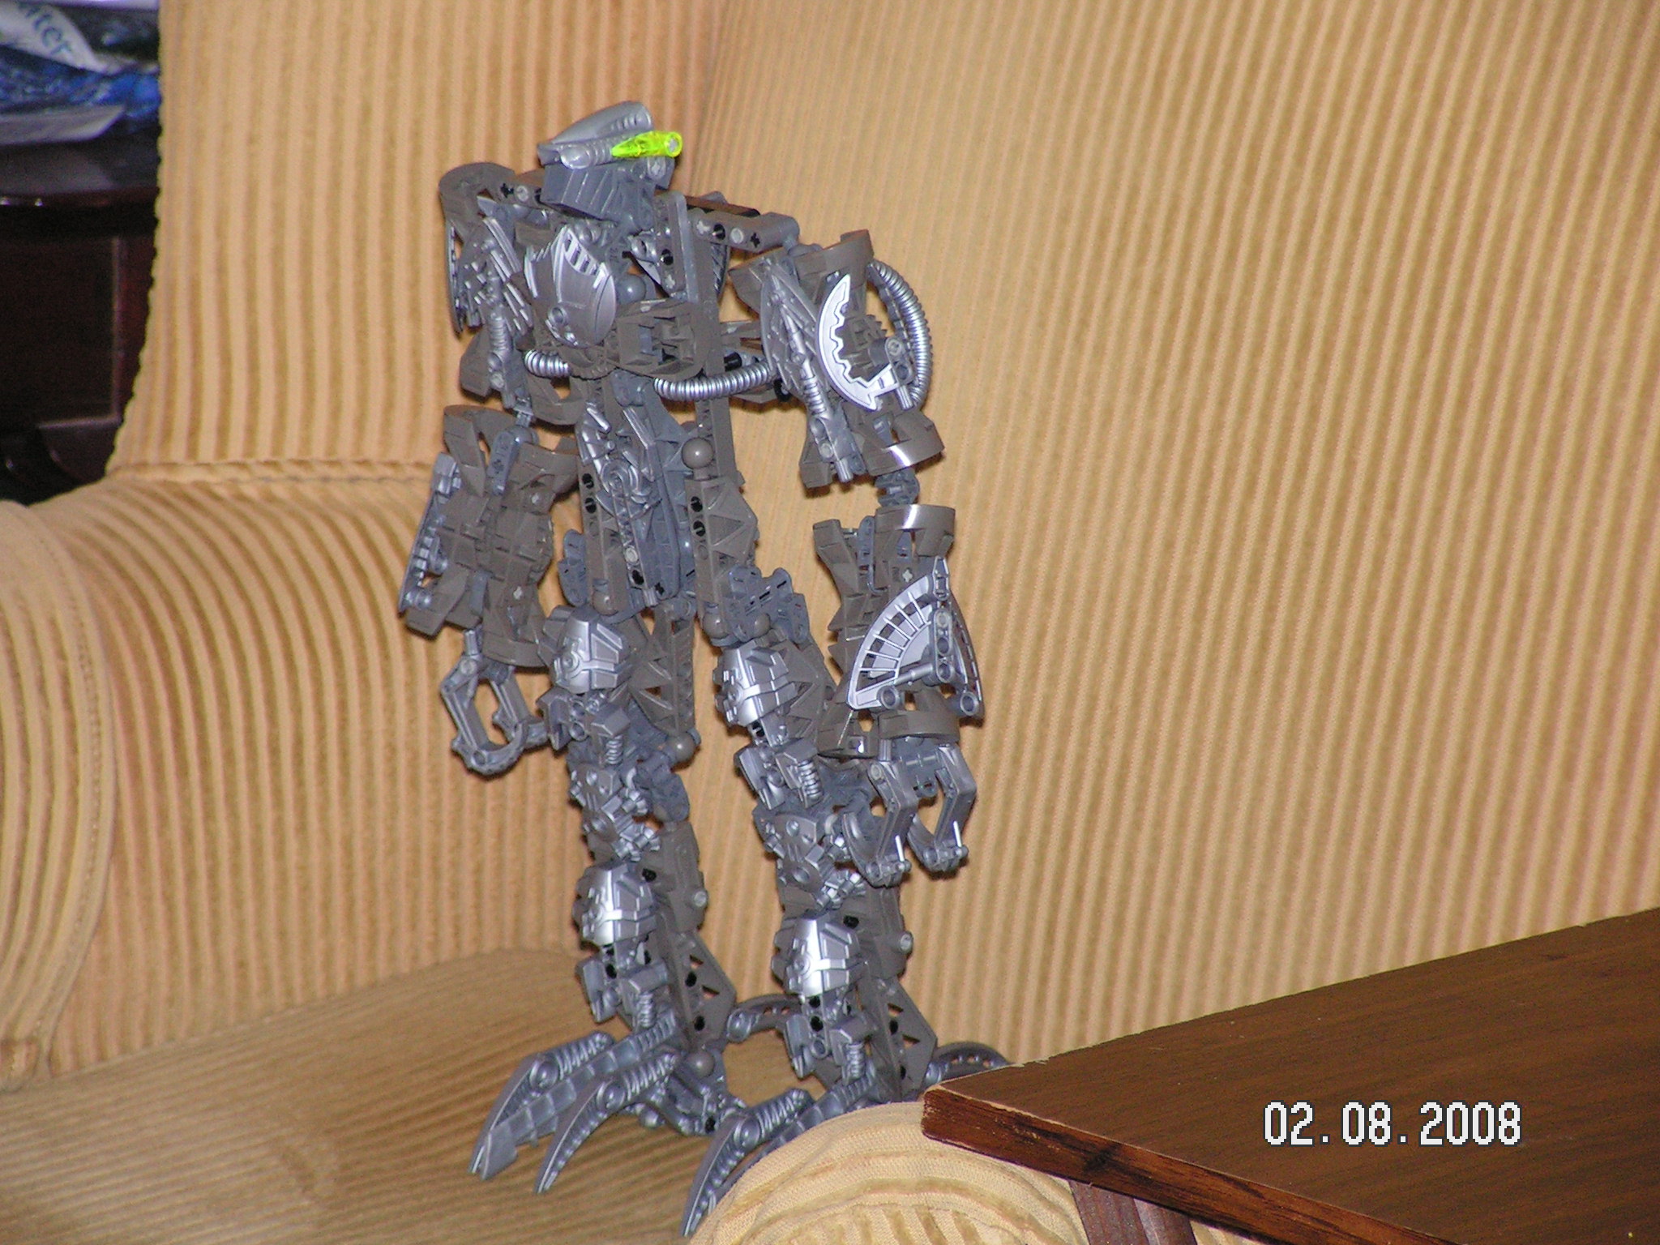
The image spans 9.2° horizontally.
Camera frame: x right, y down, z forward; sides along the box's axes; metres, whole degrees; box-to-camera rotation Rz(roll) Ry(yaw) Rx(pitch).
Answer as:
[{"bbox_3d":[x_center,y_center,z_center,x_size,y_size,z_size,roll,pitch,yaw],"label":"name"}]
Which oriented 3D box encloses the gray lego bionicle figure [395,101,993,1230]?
[{"bbox_3d":[-0.035,0.004,3.230,0.148,0.352,0.210,-15,20,-41],"label":"gray lego bionicle figure"}]

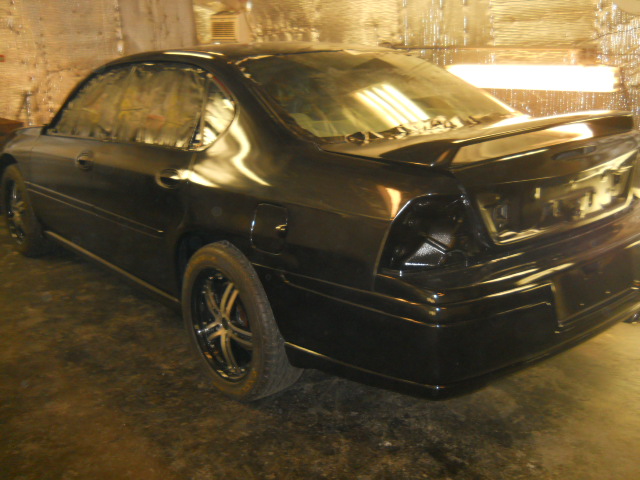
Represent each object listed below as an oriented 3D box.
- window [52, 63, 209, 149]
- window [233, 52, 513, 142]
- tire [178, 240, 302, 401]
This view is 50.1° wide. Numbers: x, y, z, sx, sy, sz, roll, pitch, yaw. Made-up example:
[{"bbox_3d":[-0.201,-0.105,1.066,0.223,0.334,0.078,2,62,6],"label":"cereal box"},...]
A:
[{"bbox_3d":[-0.974,-0.687,3.432,0.090,0.430,1.740,23,-4,-40],"label":"window"},{"bbox_3d":[0.278,-0.673,3.021,1.230,0.120,0.740,-13,43,-37],"label":"window"},{"bbox_3d":[-0.317,0.322,2.777,0.225,0.668,0.668,-13,18,-37],"label":"tire"}]

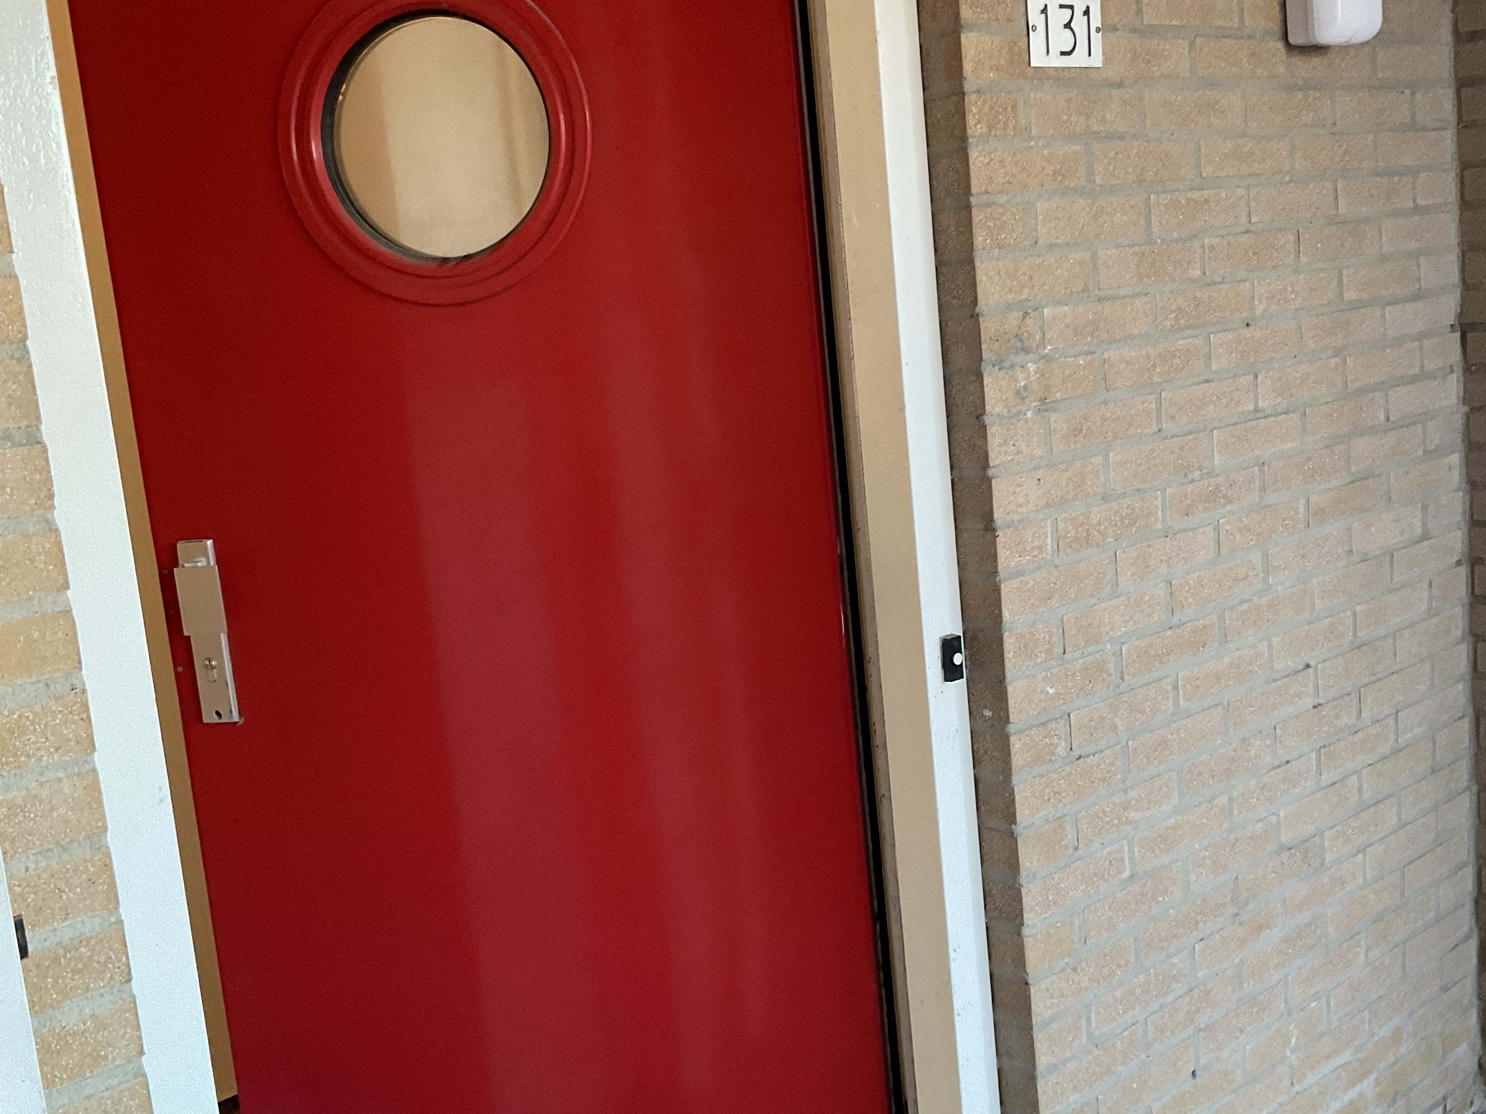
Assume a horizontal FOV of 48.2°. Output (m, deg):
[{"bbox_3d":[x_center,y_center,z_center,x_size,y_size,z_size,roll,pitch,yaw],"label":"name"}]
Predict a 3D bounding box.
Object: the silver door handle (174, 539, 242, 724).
[{"bbox_3d":[-0.699,0.101,2.171,0.070,0.247,0.047,-3,9,13],"label":"silver door handle"}]

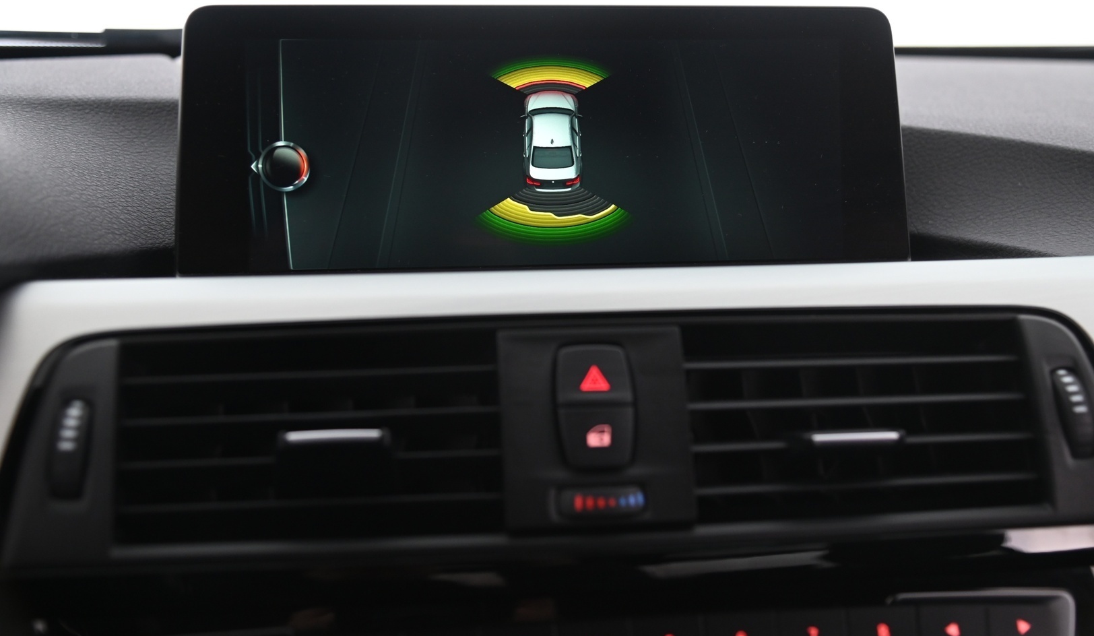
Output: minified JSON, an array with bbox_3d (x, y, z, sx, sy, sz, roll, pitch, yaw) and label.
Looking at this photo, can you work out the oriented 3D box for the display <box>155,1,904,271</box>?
[{"bbox_3d":[0.000,-0.062,0.519,0.258,0.093,0.022,-1,1,-7],"label":"display"}]

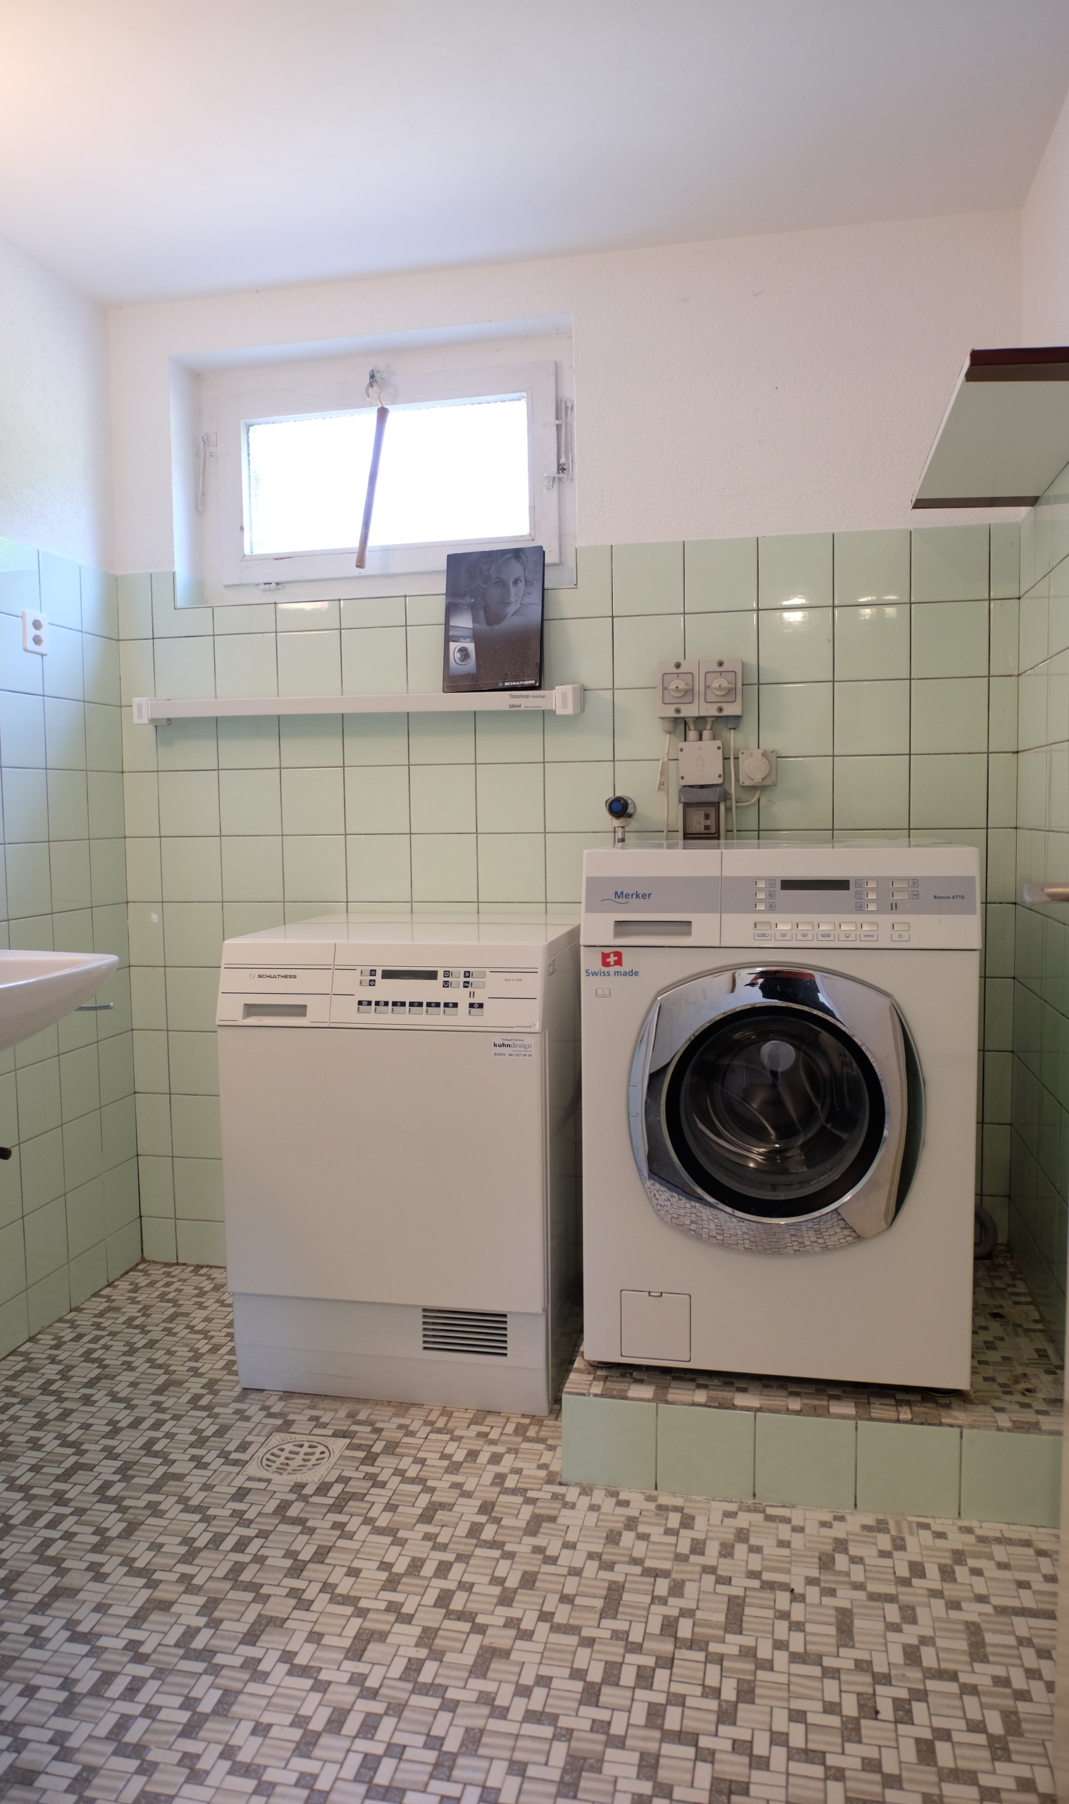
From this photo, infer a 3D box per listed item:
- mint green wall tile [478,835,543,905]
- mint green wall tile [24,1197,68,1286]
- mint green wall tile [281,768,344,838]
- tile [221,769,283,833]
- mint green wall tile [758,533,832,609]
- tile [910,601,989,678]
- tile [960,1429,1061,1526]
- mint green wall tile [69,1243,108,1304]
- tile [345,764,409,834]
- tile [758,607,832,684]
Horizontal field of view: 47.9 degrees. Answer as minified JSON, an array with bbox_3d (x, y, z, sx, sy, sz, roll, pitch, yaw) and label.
[{"bbox_3d":[-0.049,-0.075,2.607,0.148,0.148,0.008,0,5,11],"label":"mint green wall tile"},{"bbox_3d":[-1.020,0.707,2.508,0.008,0.149,0.146,0,5,12],"label":"mint green wall tile"},{"bbox_3d":[-0.494,-0.224,2.705,0.149,0.149,0.010,0,4,12],"label":"mint green wall tile"},{"bbox_3d":[-0.651,-0.228,2.772,0.150,0.150,0.010,0,4,12],"label":"tile"},{"bbox_3d":[0.531,-0.670,2.442,0.148,0.148,0.010,0,5,11],"label":"mint green wall tile"},{"bbox_3d":[0.828,-0.520,2.394,0.148,0.148,0.010,0,5,11],"label":"tile"},{"bbox_3d":[0.709,0.851,1.779,0.149,0.140,0.008,0,5,12],"label":"tile"},{"bbox_3d":[-0.982,0.818,2.646,0.010,0.102,0.147,0,5,11],"label":"mint green wall tile"},{"bbox_3d":[-0.346,-0.224,2.674,0.149,0.149,0.010,0,4,12],"label":"tile"},{"bbox_3d":[0.544,-0.531,2.502,0.150,0.150,0.010,0,4,12],"label":"tile"}]

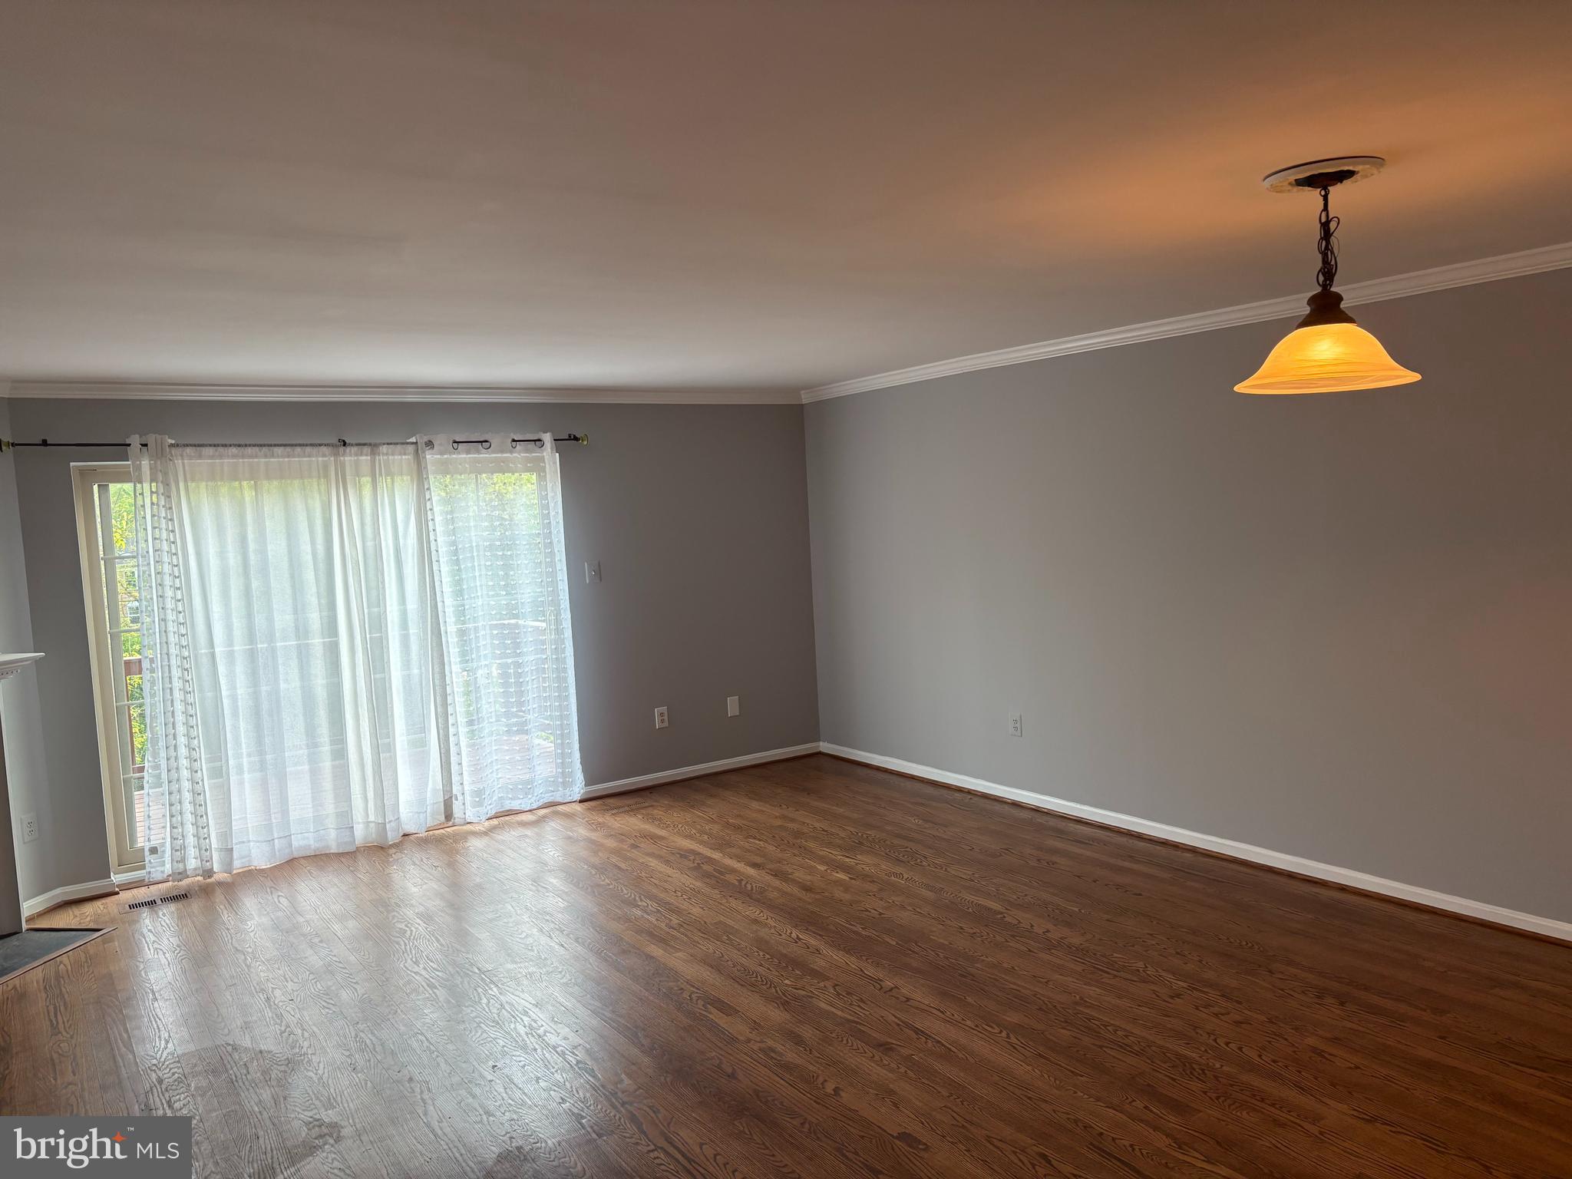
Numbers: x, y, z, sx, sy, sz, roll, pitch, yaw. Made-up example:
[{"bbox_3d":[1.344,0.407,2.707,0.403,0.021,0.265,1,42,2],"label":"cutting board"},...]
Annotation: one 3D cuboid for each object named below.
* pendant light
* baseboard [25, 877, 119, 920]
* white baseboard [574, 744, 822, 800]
[{"bbox_3d":[1.270,-0.730,2.785,0.405,0.513,0.405,-6,5,-33],"label":"pendant light"},{"bbox_3d":[-3.379,1.445,5.561,0.117,0.075,0.418,-1,5,31],"label":"baseboard"},{"bbox_3d":[-0.490,1.143,7.515,1.748,0.075,0.022,-6,5,-33],"label":"white baseboard"}]

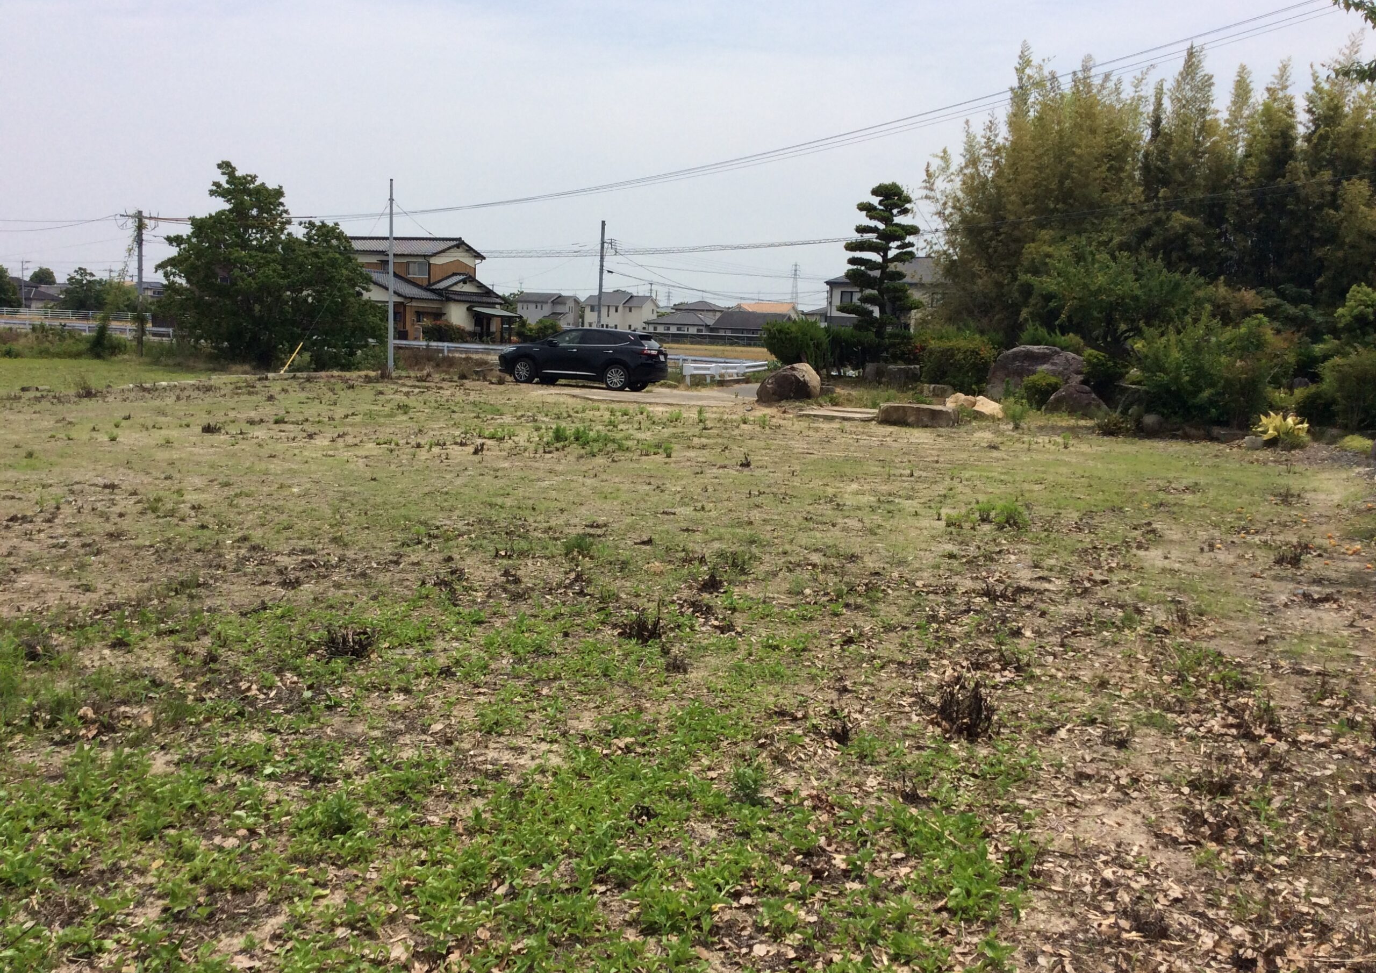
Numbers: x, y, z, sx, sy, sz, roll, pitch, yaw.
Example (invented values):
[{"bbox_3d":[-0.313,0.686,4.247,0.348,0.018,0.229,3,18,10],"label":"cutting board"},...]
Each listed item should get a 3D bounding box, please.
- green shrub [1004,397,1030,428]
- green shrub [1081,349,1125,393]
[{"bbox_3d":[6.527,-1.472,25.200,0.530,0.618,0.480,4,7,14],"label":"green shrub"},{"bbox_3d":[9.160,-2.441,28.000,0.980,1.220,0.950,3,7,11],"label":"green shrub"}]

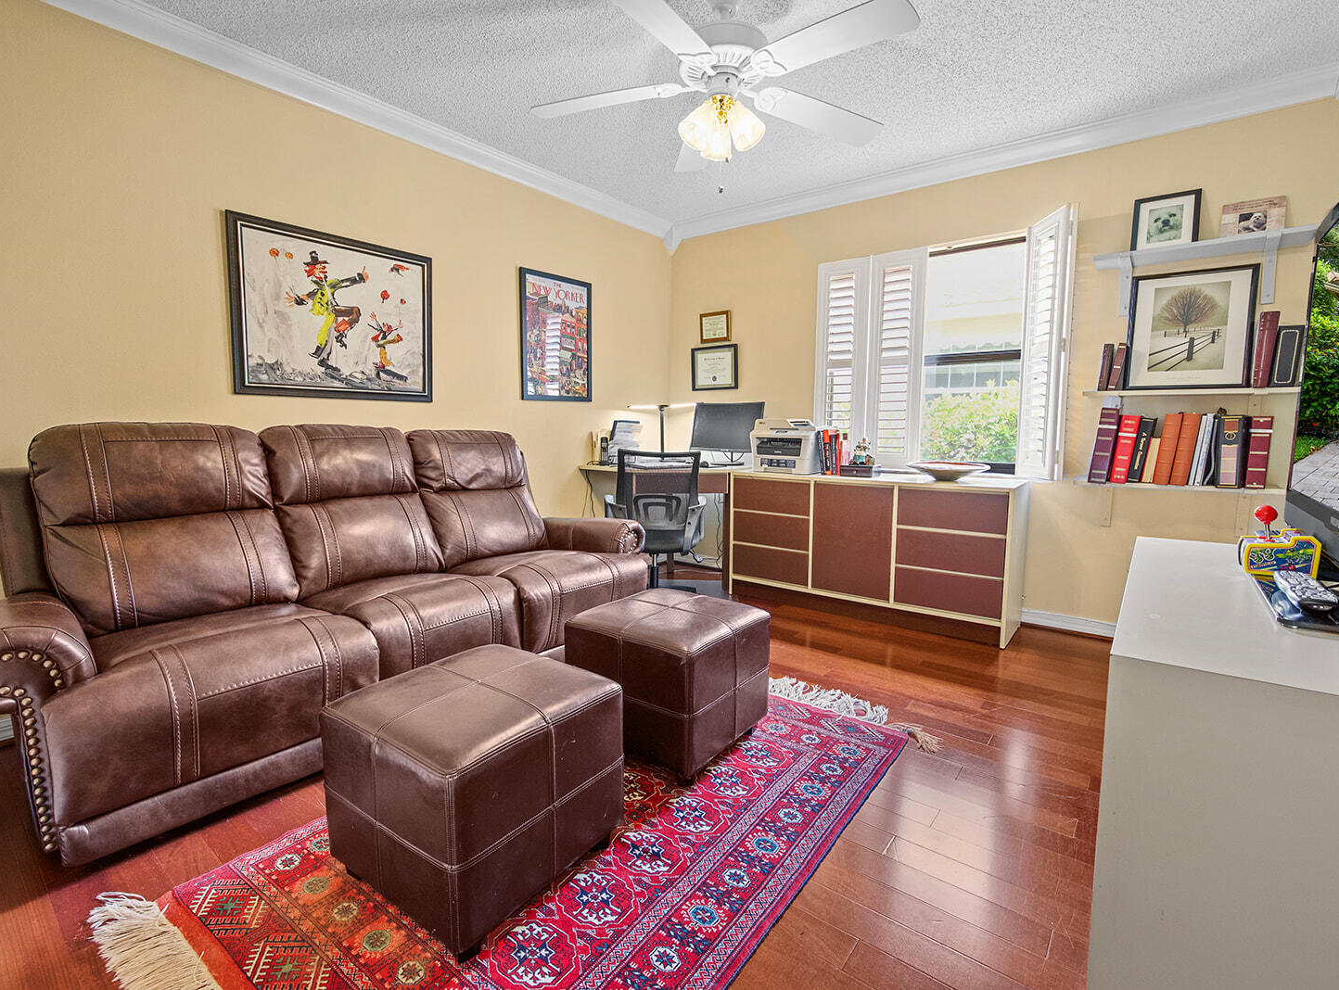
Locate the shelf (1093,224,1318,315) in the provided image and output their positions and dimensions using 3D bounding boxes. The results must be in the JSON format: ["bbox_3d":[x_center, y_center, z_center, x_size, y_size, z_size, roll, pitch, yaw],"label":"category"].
[{"bbox_3d":[2.260,-0.943,2.672,0.705,0.243,0.236,5,8,38],"label":"shelf"}]

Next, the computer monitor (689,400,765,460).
[{"bbox_3d":[0.381,-0.381,4.036,0.545,0.420,0.200,5,8,38],"label":"computer monitor"}]

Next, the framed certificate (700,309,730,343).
[{"bbox_3d":[0.324,-1.167,4.317,0.237,0.200,0.027,5,8,38],"label":"framed certificate"}]

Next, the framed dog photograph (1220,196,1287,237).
[{"bbox_3d":[2.436,-1.137,2.582,0.195,0.180,0.020,5,-5,38],"label":"framed dog photograph"}]

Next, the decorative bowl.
[{"bbox_3d":[1.457,-0.113,3.238,0.400,0.087,0.400,5,8,38],"label":"decorative bowl"}]

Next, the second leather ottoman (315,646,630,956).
[{"bbox_3d":[-0.447,0.644,1.450,0.470,0.425,0.470,5,7,35],"label":"second leather ottoman"}]

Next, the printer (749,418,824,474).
[{"bbox_3d":[0.758,-0.294,3.791,0.405,0.320,0.390,5,7,36],"label":"printer"}]

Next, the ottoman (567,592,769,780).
[{"bbox_3d":[0.006,0.584,2.048,0.470,0.425,0.470,5,8,38],"label":"ottoman"}]

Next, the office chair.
[{"bbox_3d":[-0.076,0.186,3.640,0.600,0.900,0.600,1,6,4],"label":"office chair"}]

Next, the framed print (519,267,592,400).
[{"bbox_3d":[-0.666,-0.920,3.656,0.030,0.718,0.540,5,8,38],"label":"framed print"}]

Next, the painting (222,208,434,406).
[{"bbox_3d":[-1.428,-0.767,2.699,0.036,0.688,0.838,5,8,38],"label":"painting"}]

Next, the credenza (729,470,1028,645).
[{"bbox_3d":[1.127,0.281,3.541,1.530,0.765,0.455,5,8,38],"label":"credenza"}]

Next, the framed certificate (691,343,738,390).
[{"bbox_3d":[0.316,-0.888,4.332,0.392,0.300,0.020,5,8,38],"label":"framed certificate"}]

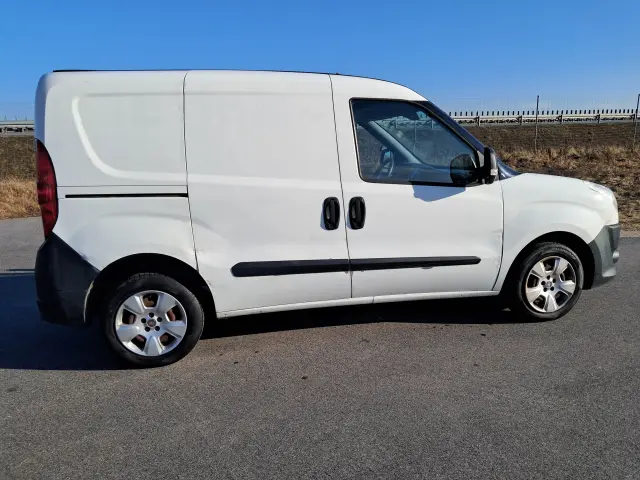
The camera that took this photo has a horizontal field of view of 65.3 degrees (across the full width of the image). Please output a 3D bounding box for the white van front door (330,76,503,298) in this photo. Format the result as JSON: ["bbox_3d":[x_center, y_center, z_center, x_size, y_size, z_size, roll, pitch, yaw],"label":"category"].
[{"bbox_3d":[0.674,-0.344,3.375,1.132,1.479,0.250,-4,11,-12],"label":"white van front door"}]

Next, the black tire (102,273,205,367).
[{"bbox_3d":[-1.059,0.494,3.177,0.608,0.600,0.194,-4,11,-12],"label":"black tire"}]

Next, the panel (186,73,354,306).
[{"bbox_3d":[-0.320,-0.304,3.158,1.005,1.469,0.245,-4,11,-12],"label":"panel"}]

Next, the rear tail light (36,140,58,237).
[{"bbox_3d":[-1.579,-0.288,2.901,0.163,0.576,0.173,-4,11,-12],"label":"rear tail light"}]

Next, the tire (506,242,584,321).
[{"bbox_3d":[1.685,0.302,3.753,0.608,0.600,0.194,-4,11,-12],"label":"tire"}]

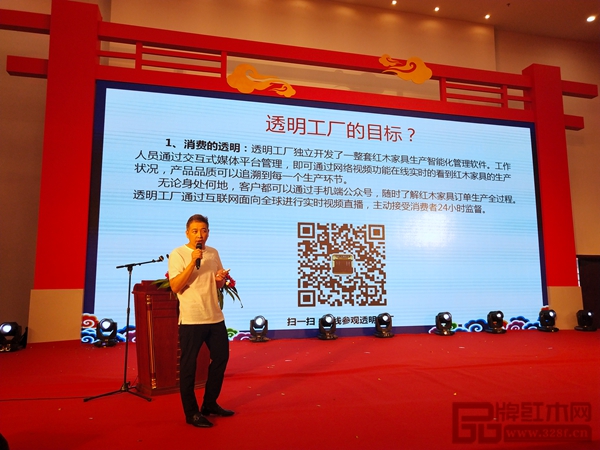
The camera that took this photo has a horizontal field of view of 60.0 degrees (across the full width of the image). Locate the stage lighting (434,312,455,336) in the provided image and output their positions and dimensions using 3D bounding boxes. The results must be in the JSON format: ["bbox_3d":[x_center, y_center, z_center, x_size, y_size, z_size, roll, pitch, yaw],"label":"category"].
[{"bbox_3d":[3.949,2.707,14.215,0.410,0.605,0.430,2,-9,-15],"label":"stage lighting"}]

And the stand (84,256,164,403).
[{"bbox_3d":[-1.798,1.035,5.382,0.721,1.448,0.639,4,-9,-25],"label":"stand"}]

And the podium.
[{"bbox_3d":[-1.382,1.232,5.805,0.820,1.175,0.520,5,-10,-35],"label":"podium"}]

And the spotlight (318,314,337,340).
[{"bbox_3d":[0.692,2.543,12.930,0.410,0.605,0.430,2,-9,-15],"label":"spotlight"}]

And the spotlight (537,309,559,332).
[{"bbox_3d":[7.385,2.870,15.503,0.410,0.605,0.430,2,-9,-15],"label":"spotlight"}]

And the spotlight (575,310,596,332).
[{"bbox_3d":[8.571,2.877,15.606,0.410,0.605,0.430,2,-9,-15],"label":"spotlight"}]

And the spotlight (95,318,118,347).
[{"bbox_3d":[-4.161,2.328,11.222,0.410,0.605,0.430,1,-8,-8],"label":"spotlight"}]

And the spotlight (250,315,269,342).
[{"bbox_3d":[-0.940,2.453,12.230,0.410,0.605,0.430,2,-9,-15],"label":"spotlight"}]

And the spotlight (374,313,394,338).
[{"bbox_3d":[2.195,2.625,13.565,0.410,0.605,0.430,2,-9,-15],"label":"spotlight"}]

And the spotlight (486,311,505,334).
[{"bbox_3d":[5.585,2.785,14.832,0.410,0.605,0.430,2,-9,-15],"label":"spotlight"}]

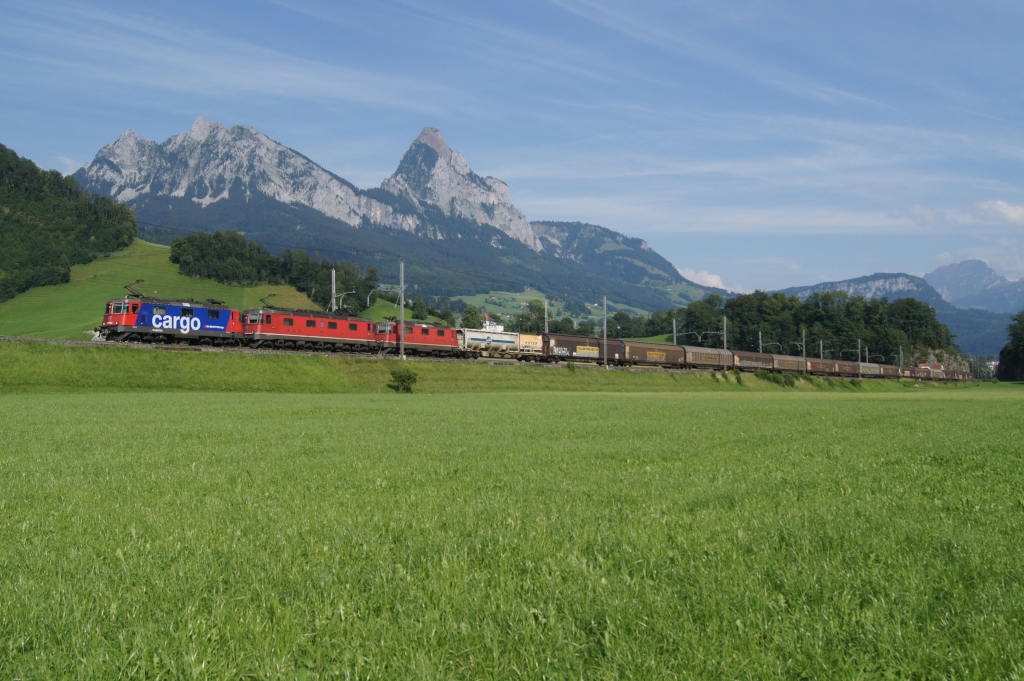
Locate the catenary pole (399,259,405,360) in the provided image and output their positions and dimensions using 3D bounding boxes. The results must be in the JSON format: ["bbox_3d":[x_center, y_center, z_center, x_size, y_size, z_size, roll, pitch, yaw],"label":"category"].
[{"bbox_3d":[-12.299,-3.466,114.400,0.290,11.300,0.290,-2,-3,33],"label":"catenary pole"}]

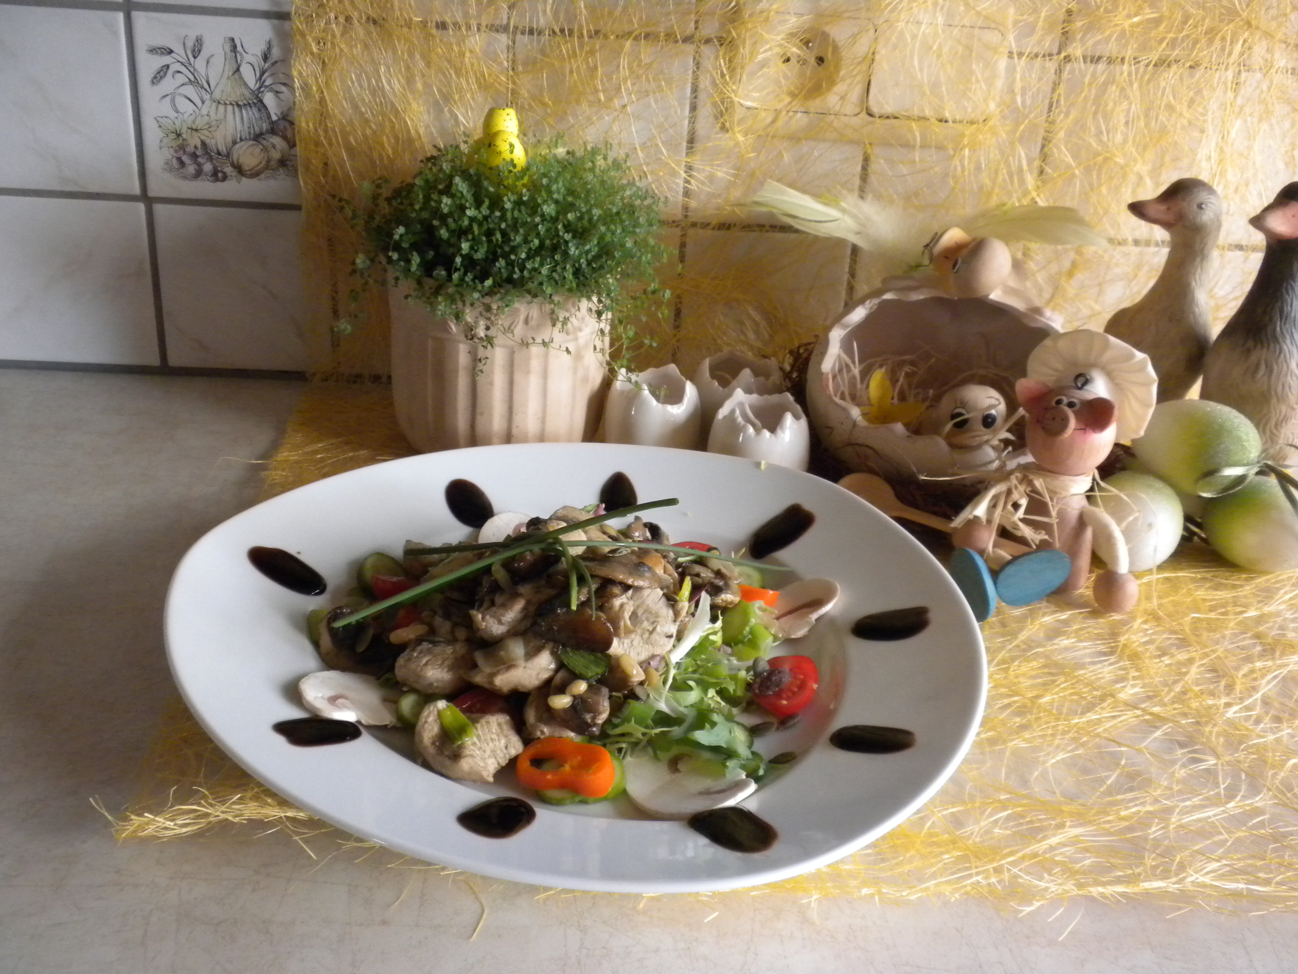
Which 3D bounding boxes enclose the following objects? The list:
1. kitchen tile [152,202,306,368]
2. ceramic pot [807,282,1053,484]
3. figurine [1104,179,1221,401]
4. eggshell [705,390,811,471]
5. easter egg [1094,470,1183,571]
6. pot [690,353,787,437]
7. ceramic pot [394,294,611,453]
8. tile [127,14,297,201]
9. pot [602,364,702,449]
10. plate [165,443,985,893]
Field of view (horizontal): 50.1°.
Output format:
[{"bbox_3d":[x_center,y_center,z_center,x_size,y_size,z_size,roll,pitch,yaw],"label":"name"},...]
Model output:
[{"bbox_3d":[-0.234,-0.115,0.808,0.098,0.098,0.008,2,24,-3],"label":"kitchen tile"},{"bbox_3d":[0.154,-0.055,0.722,0.140,0.104,0.130,2,24,-3],"label":"ceramic pot"},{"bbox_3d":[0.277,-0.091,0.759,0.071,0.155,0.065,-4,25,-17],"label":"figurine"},{"bbox_3d":[0.057,-0.021,0.718,0.051,0.054,0.051,2,27,-4],"label":"eggshell"},{"bbox_3d":[0.236,0.016,0.674,0.045,0.046,0.056,2,27,-4],"label":"easter egg"},{"bbox_3d":[0.048,-0.044,0.763,0.051,0.054,0.051,3,27,-2],"label":"pot"},{"bbox_3d":[-0.081,-0.073,0.751,0.117,0.101,0.117,2,27,-4],"label":"ceramic pot"},{"bbox_3d":[-0.228,-0.206,0.760,0.098,0.098,0.008,2,27,-4],"label":"tile"},{"bbox_3d":[0.001,-0.038,0.733,0.052,0.053,0.052,2,24,-3],"label":"pot"},{"bbox_3d":[-0.027,0.058,0.539,0.310,0.032,0.320,2,24,-3],"label":"plate"}]

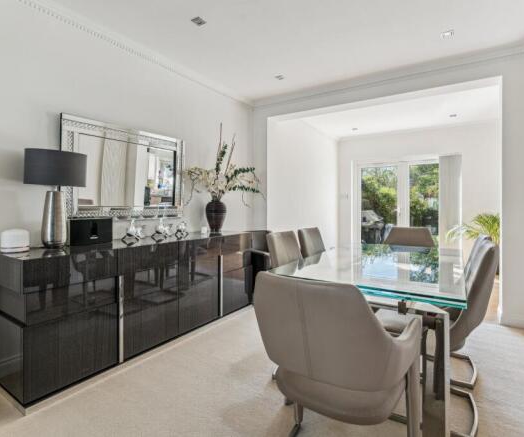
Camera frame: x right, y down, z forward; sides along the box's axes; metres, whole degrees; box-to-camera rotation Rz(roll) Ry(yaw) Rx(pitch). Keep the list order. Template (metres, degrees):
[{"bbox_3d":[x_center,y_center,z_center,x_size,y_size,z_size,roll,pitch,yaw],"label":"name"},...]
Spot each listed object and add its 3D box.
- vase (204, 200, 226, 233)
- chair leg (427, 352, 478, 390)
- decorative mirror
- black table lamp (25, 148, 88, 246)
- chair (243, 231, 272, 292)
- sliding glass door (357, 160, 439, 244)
[{"bbox_3d":[-0.524,-0.026,3.280,0.220,0.385,0.220,0,2,0],"label":"vase"},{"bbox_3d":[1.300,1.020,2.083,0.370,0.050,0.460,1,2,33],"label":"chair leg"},{"bbox_3d":[-1.166,-0.410,2.682,0.050,0.810,1.210,1,2,33],"label":"decorative mirror"},{"bbox_3d":[-1.395,-0.114,1.966,0.350,0.645,0.350,1,2,33],"label":"black table lamp"},{"bbox_3d":[0.110,0.571,3.377,0.560,0.860,0.580,-1,2,-40],"label":"chair"},{"bbox_3d":[2.717,-0.132,5.922,1.550,2.120,0.100,1,2,33],"label":"sliding glass door"}]

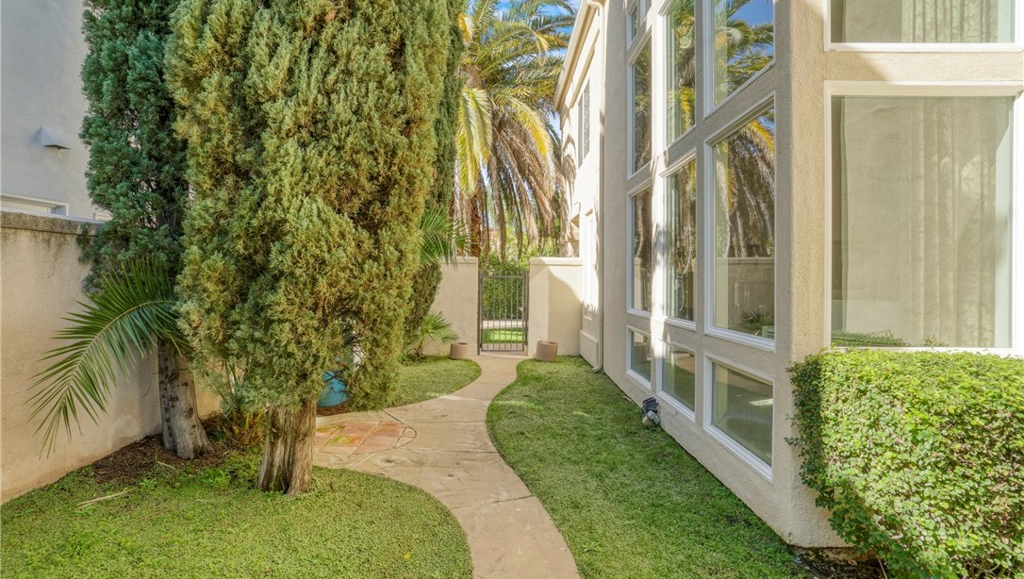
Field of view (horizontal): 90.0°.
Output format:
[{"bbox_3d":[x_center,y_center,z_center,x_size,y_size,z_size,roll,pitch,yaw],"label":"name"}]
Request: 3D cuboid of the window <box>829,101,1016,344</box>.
[{"bbox_3d":[2.341,-0.388,2.910,1.060,1.470,0.080,0,1,0],"label":"window"}]

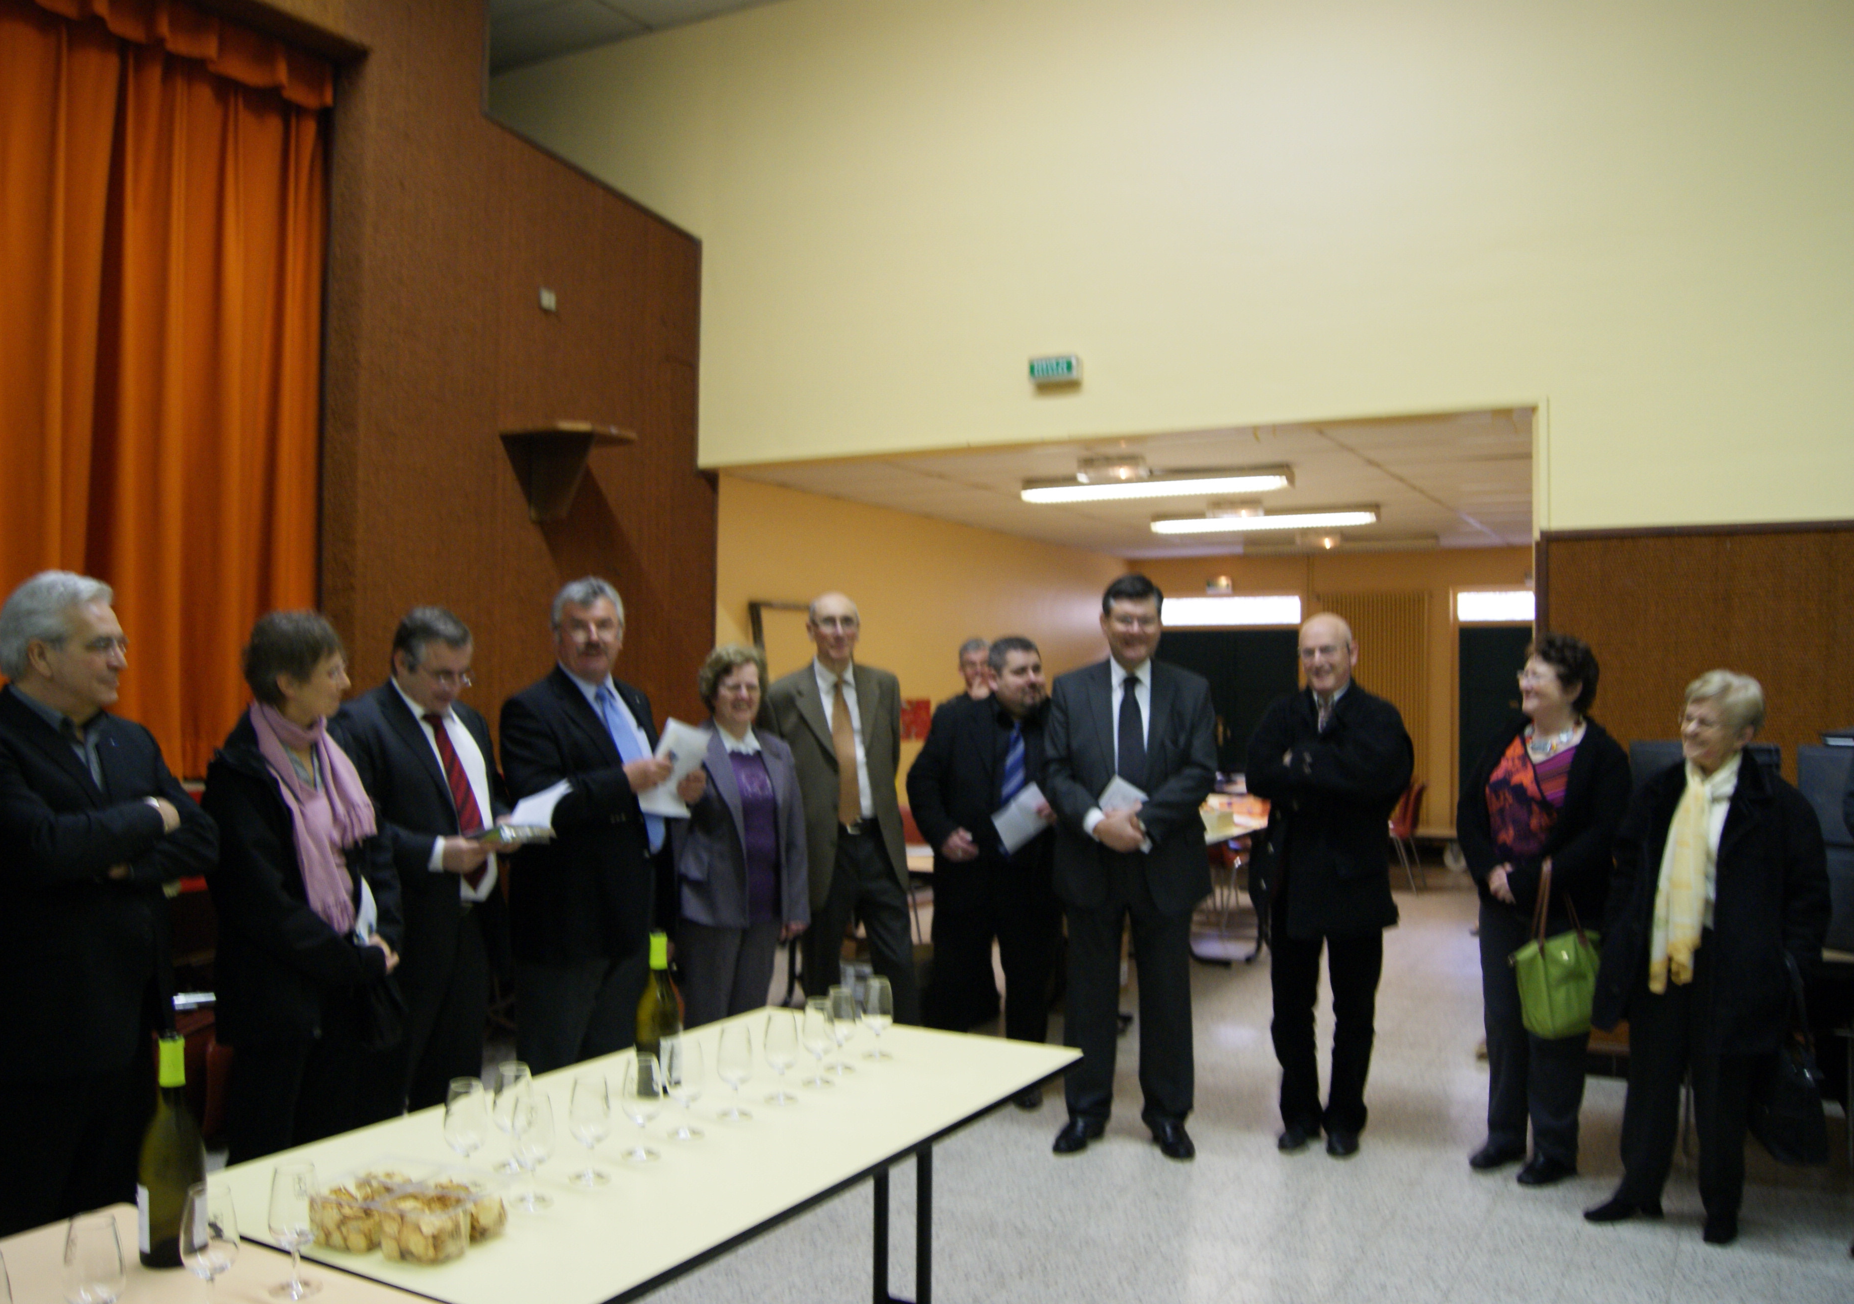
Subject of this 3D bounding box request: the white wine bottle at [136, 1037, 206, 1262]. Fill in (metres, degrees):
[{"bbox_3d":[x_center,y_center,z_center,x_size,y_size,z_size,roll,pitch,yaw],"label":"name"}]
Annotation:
[{"bbox_3d":[-0.968,0.636,1.882,0.079,0.293,0.079,1,-2,0],"label":"white wine bottle"}]

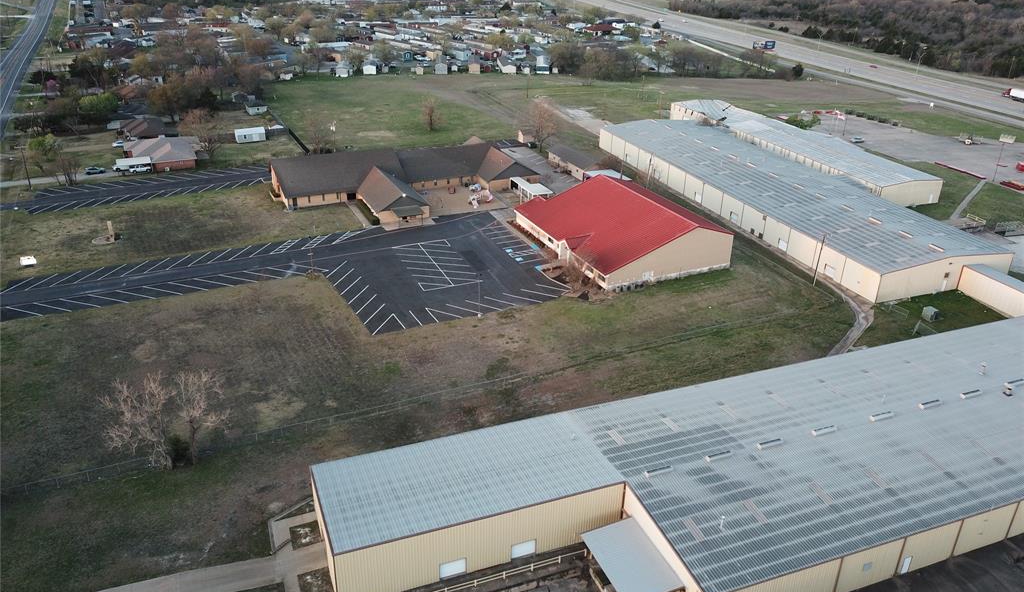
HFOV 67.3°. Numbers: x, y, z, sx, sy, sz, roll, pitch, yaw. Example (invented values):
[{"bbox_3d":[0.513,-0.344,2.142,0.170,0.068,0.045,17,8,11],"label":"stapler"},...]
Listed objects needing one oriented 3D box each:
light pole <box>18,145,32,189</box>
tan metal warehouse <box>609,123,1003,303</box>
[{"bbox_3d":[-112.698,-29.401,178.079,2.200,10.627,0.600,1,26,0],"label":"light pole"},{"bbox_3d":[59.798,-26.449,183.427,32.441,6.500,106.064,-9,28,-19],"label":"tan metal warehouse"}]

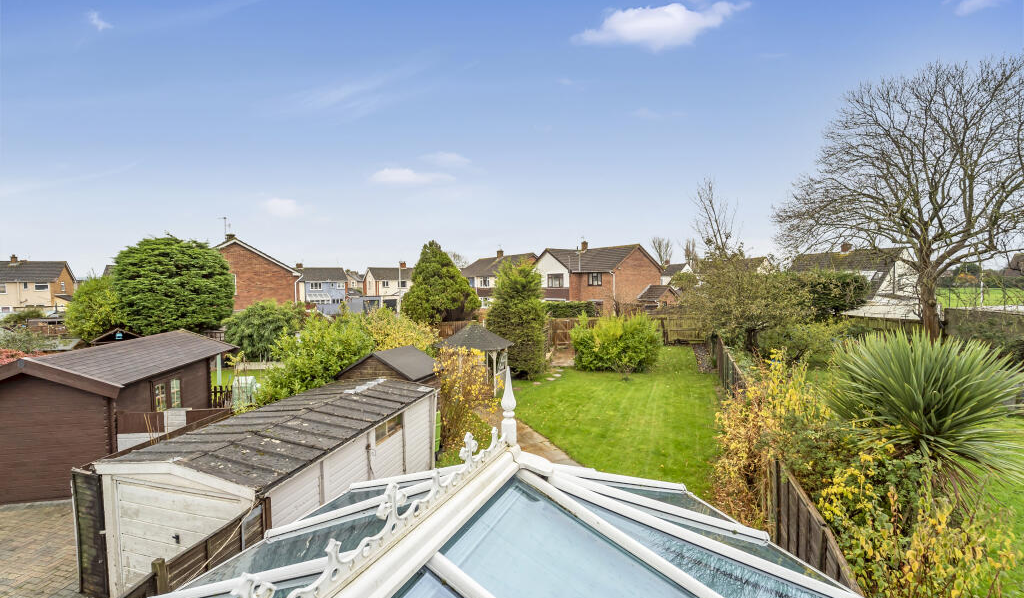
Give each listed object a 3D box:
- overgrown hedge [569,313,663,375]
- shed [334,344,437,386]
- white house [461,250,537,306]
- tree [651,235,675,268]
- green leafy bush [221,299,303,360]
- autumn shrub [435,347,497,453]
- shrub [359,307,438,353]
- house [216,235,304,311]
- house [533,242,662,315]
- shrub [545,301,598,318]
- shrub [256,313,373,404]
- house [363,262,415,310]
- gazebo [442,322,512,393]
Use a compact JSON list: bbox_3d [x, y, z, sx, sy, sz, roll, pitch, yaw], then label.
[{"bbox_3d":[5.460,2.094,21.013,4.600,2.771,3.600,0,3,15],"label":"overgrown hedge"},{"bbox_3d":[-4.000,2.964,13.420,2.800,2.500,2.250,1,3,15],"label":"shed"},{"bbox_3d":[-1.462,-2.264,53.952,8.400,8.550,15.300,-2,3,-30],"label":"white house"},{"bbox_3d":[34.110,-6.972,89.760,5.400,14.500,5.200,1,3,20],"label":"tree"},{"bbox_3d":[-13.718,1.817,21.890,3.800,3.400,3.400,-2,3,-32],"label":"green leafy bush"},{"bbox_3d":[-1.350,2.859,12.063,1.800,2.850,1.700,0,3,0],"label":"autumn shrub"},{"bbox_3d":[-4.900,2.247,17.138,3.200,3.550,2.800,-1,3,-14],"label":"shrub"},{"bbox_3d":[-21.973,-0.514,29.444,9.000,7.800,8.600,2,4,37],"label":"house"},{"bbox_3d":[8.587,-1.900,42.260,9.700,8.700,10.400,-2,3,-38],"label":"house"},{"bbox_3d":[4.720,1.560,31.599,4.300,2.727,1.800,0,3,8],"label":"shrub"},{"bbox_3d":[-6.850,2.412,13.942,3.500,3.550,2.900,-1,3,-27],"label":"shrub"},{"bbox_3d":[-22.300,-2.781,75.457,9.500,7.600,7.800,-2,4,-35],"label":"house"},{"bbox_3d":[-1.500,2.346,16.417,3.250,2.765,2.850,-1,3,-10],"label":"gazebo"}]

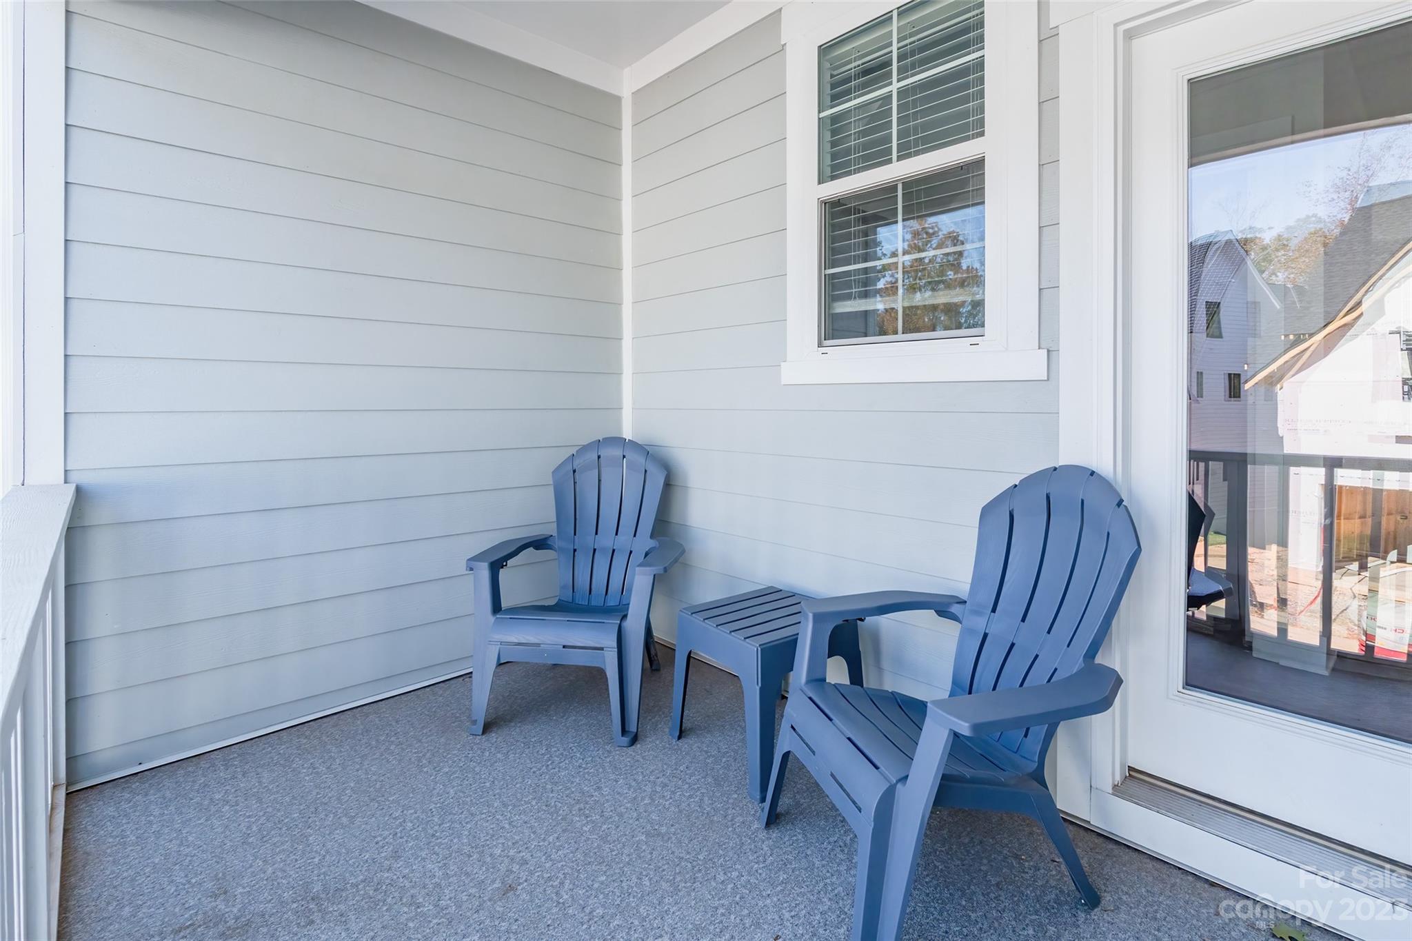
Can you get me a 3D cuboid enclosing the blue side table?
[{"bbox_3d":[0.201,0.673,2.037,0.458,0.435,0.442,-4,7,-36],"label":"blue side table"}]

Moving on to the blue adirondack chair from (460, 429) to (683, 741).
[{"bbox_3d":[-0.462,0.377,2.410,0.750,0.946,0.790,1,6,7],"label":"blue adirondack chair"}]

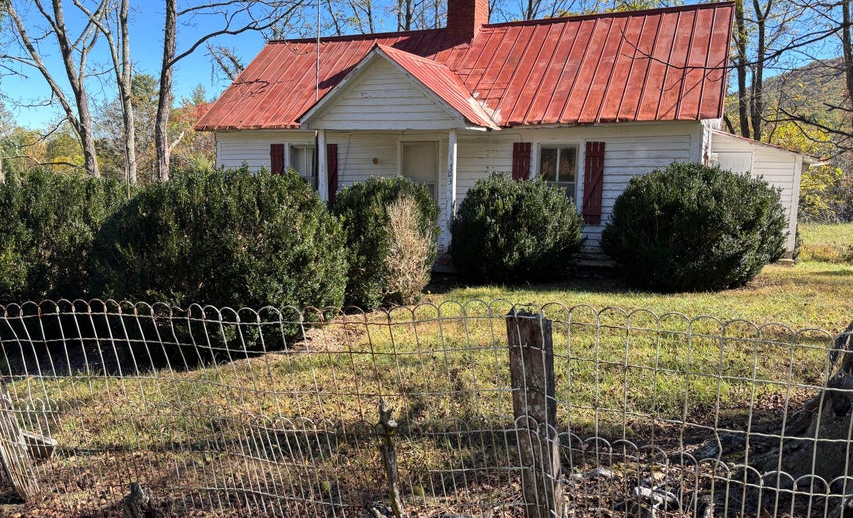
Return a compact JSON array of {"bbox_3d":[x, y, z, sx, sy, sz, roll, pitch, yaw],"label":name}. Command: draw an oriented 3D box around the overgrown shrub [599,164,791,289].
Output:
[{"bbox_3d":[4.028,-0.526,9.699,2.620,1.880,2.400,4,11,23],"label":"overgrown shrub"}]

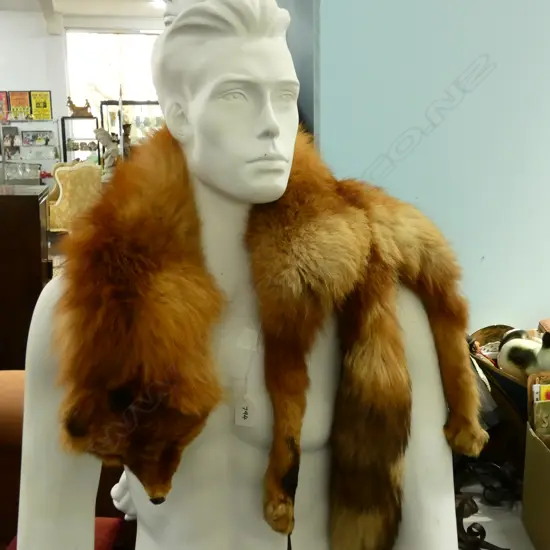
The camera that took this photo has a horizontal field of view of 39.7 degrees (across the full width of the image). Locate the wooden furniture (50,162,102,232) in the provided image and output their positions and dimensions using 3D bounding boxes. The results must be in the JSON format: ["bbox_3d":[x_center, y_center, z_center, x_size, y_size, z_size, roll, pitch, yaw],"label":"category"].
[{"bbox_3d":[-2.389,-0.878,9.617,0.680,1.070,0.660,-11,15,-41],"label":"wooden furniture"}]

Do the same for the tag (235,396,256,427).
[{"bbox_3d":[-0.034,0.154,0.860,0.022,0.034,0.002,-3,11,-10],"label":"tag"}]

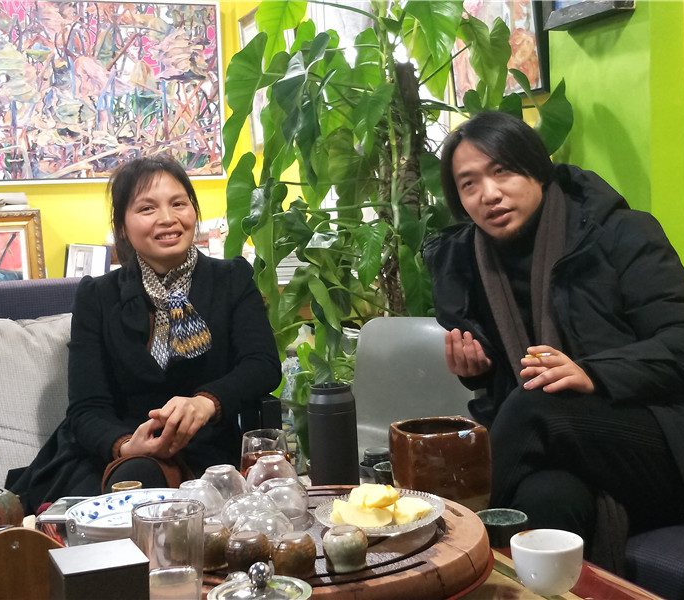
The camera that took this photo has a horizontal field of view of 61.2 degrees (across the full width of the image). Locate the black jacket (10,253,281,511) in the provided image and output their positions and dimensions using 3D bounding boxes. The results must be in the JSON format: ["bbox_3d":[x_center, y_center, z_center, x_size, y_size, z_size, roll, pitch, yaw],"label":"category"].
[{"bbox_3d":[-0.415,0.185,1.260,0.550,0.580,0.400,-2,-1,-10],"label":"black jacket"}]

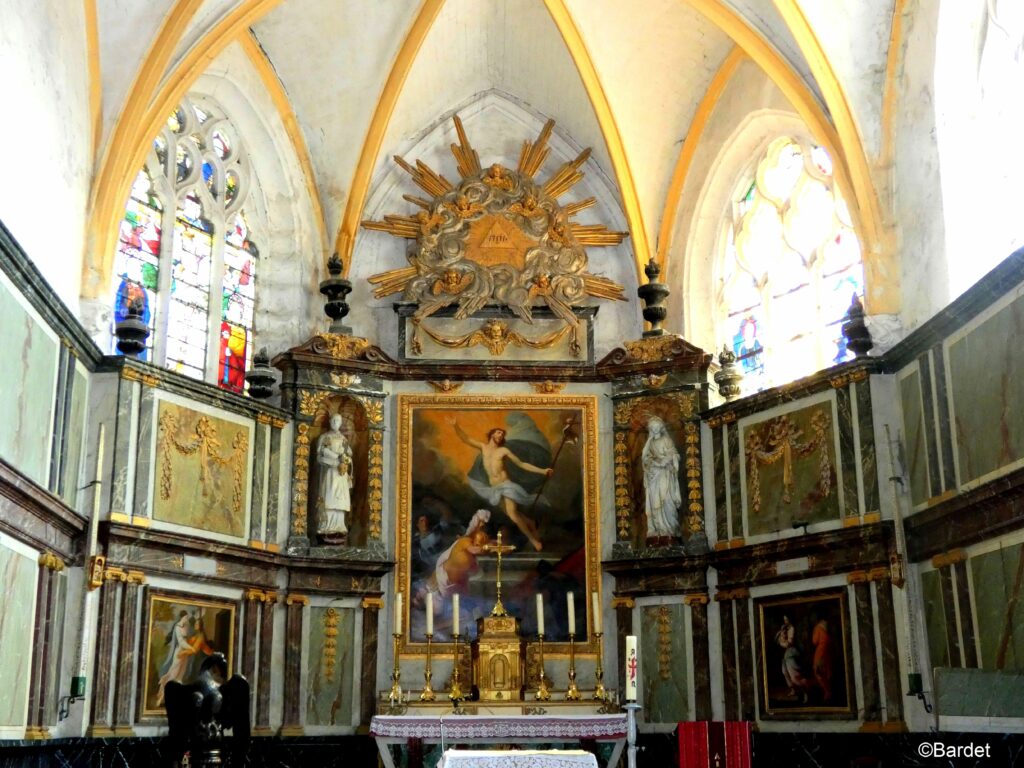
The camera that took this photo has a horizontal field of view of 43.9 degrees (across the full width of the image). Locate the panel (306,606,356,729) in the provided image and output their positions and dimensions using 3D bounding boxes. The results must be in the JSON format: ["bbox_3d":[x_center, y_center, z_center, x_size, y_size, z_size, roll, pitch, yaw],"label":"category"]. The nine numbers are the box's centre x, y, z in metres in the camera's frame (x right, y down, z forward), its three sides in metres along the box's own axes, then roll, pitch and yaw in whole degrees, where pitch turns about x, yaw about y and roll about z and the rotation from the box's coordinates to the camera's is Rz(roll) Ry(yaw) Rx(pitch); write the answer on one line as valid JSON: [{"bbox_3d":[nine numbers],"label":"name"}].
[{"bbox_3d":[-1.901,2.978,13.422,0.490,1.213,0.048,7,-17,-26],"label":"panel"}]

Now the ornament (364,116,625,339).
[{"bbox_3d":[-0.215,-1.898,15.035,3.038,2.472,0.427,1,-15,-4],"label":"ornament"}]

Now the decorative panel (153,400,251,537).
[{"bbox_3d":[-3.025,0.858,12.489,0.076,1.154,1.339,-8,-17,26],"label":"decorative panel"}]

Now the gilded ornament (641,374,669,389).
[{"bbox_3d":[1.557,-0.027,13.850,0.280,0.130,0.100,-9,-18,28],"label":"gilded ornament"}]

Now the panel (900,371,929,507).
[{"bbox_3d":[3.671,0.491,11.585,0.048,1.185,0.388,1,-15,-5],"label":"panel"}]

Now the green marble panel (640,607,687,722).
[{"bbox_3d":[1.627,2.976,13.543,0.500,1.230,0.048,-9,-17,27],"label":"green marble panel"}]

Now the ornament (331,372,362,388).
[{"bbox_3d":[-1.791,-0.034,13.750,0.310,0.135,0.100,8,-18,-28],"label":"ornament"}]

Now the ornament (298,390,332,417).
[{"bbox_3d":[-2.086,0.208,13.542,0.340,0.250,0.070,8,-18,-28],"label":"ornament"}]

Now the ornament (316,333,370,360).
[{"bbox_3d":[-1.889,-0.420,14.224,0.544,0.193,0.209,7,-17,-26],"label":"ornament"}]

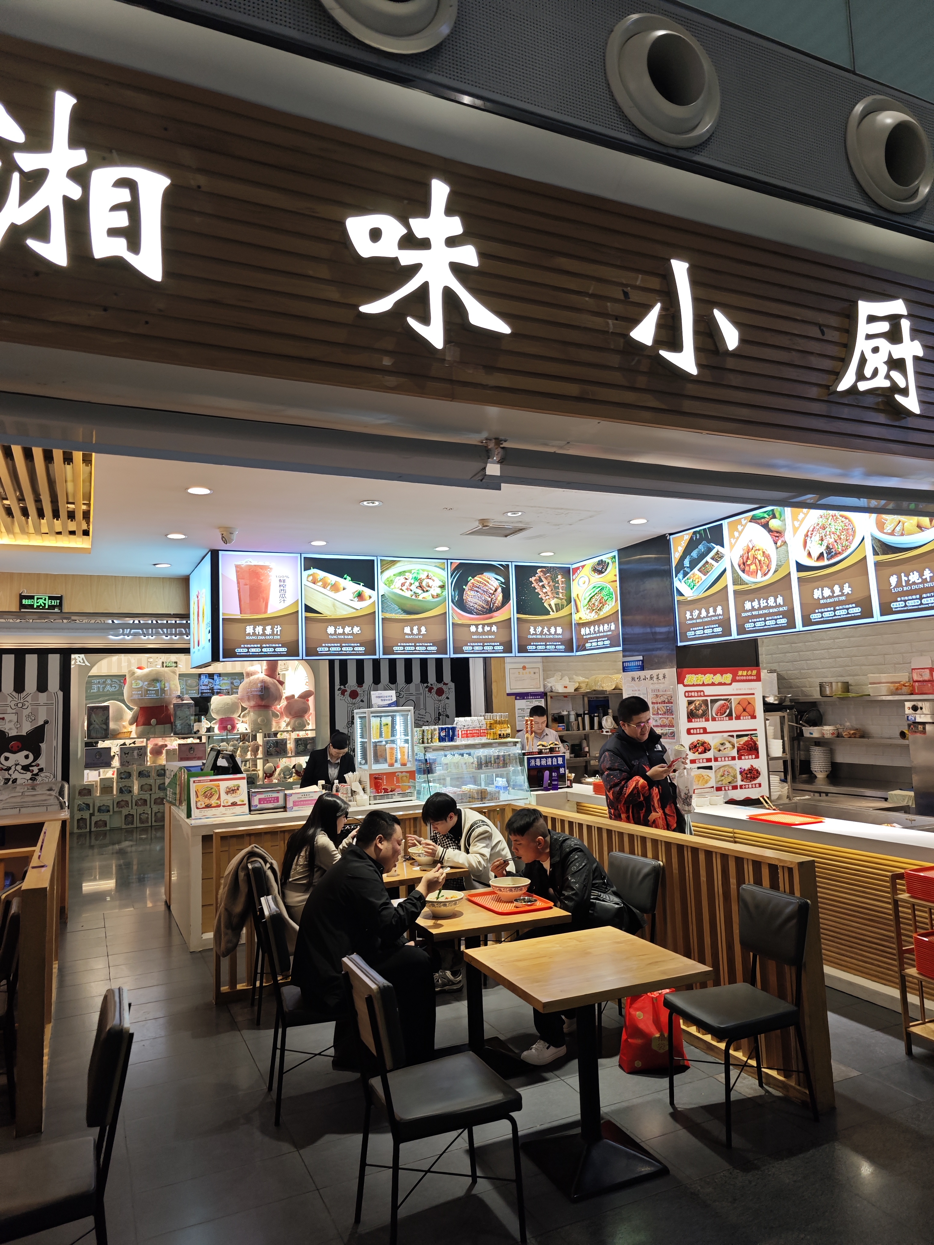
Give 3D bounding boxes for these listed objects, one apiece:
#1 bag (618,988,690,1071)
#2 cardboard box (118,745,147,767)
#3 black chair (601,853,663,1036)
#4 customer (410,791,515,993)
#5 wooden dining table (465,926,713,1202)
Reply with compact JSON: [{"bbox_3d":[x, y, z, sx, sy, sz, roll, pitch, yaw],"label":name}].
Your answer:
[{"bbox_3d":[0.905,1.965,4.050,0.312,0.366,0.131,-1,-6,-10],"label":"bag"},{"bbox_3d":[-5.474,2.189,13.555,0.422,0.362,0.201,0,-6,-25],"label":"cardboard box"},{"bbox_3d":[0.703,1.676,4.275,0.510,0.850,0.410,1,-7,-30],"label":"black chair"},{"bbox_3d":[-0.014,1.644,5.218,0.760,1.155,0.520,0,-6,-24],"label":"customer"},{"bbox_3d":[0.452,1.638,3.113,0.685,0.715,0.680,0,-6,-24],"label":"wooden dining table"}]

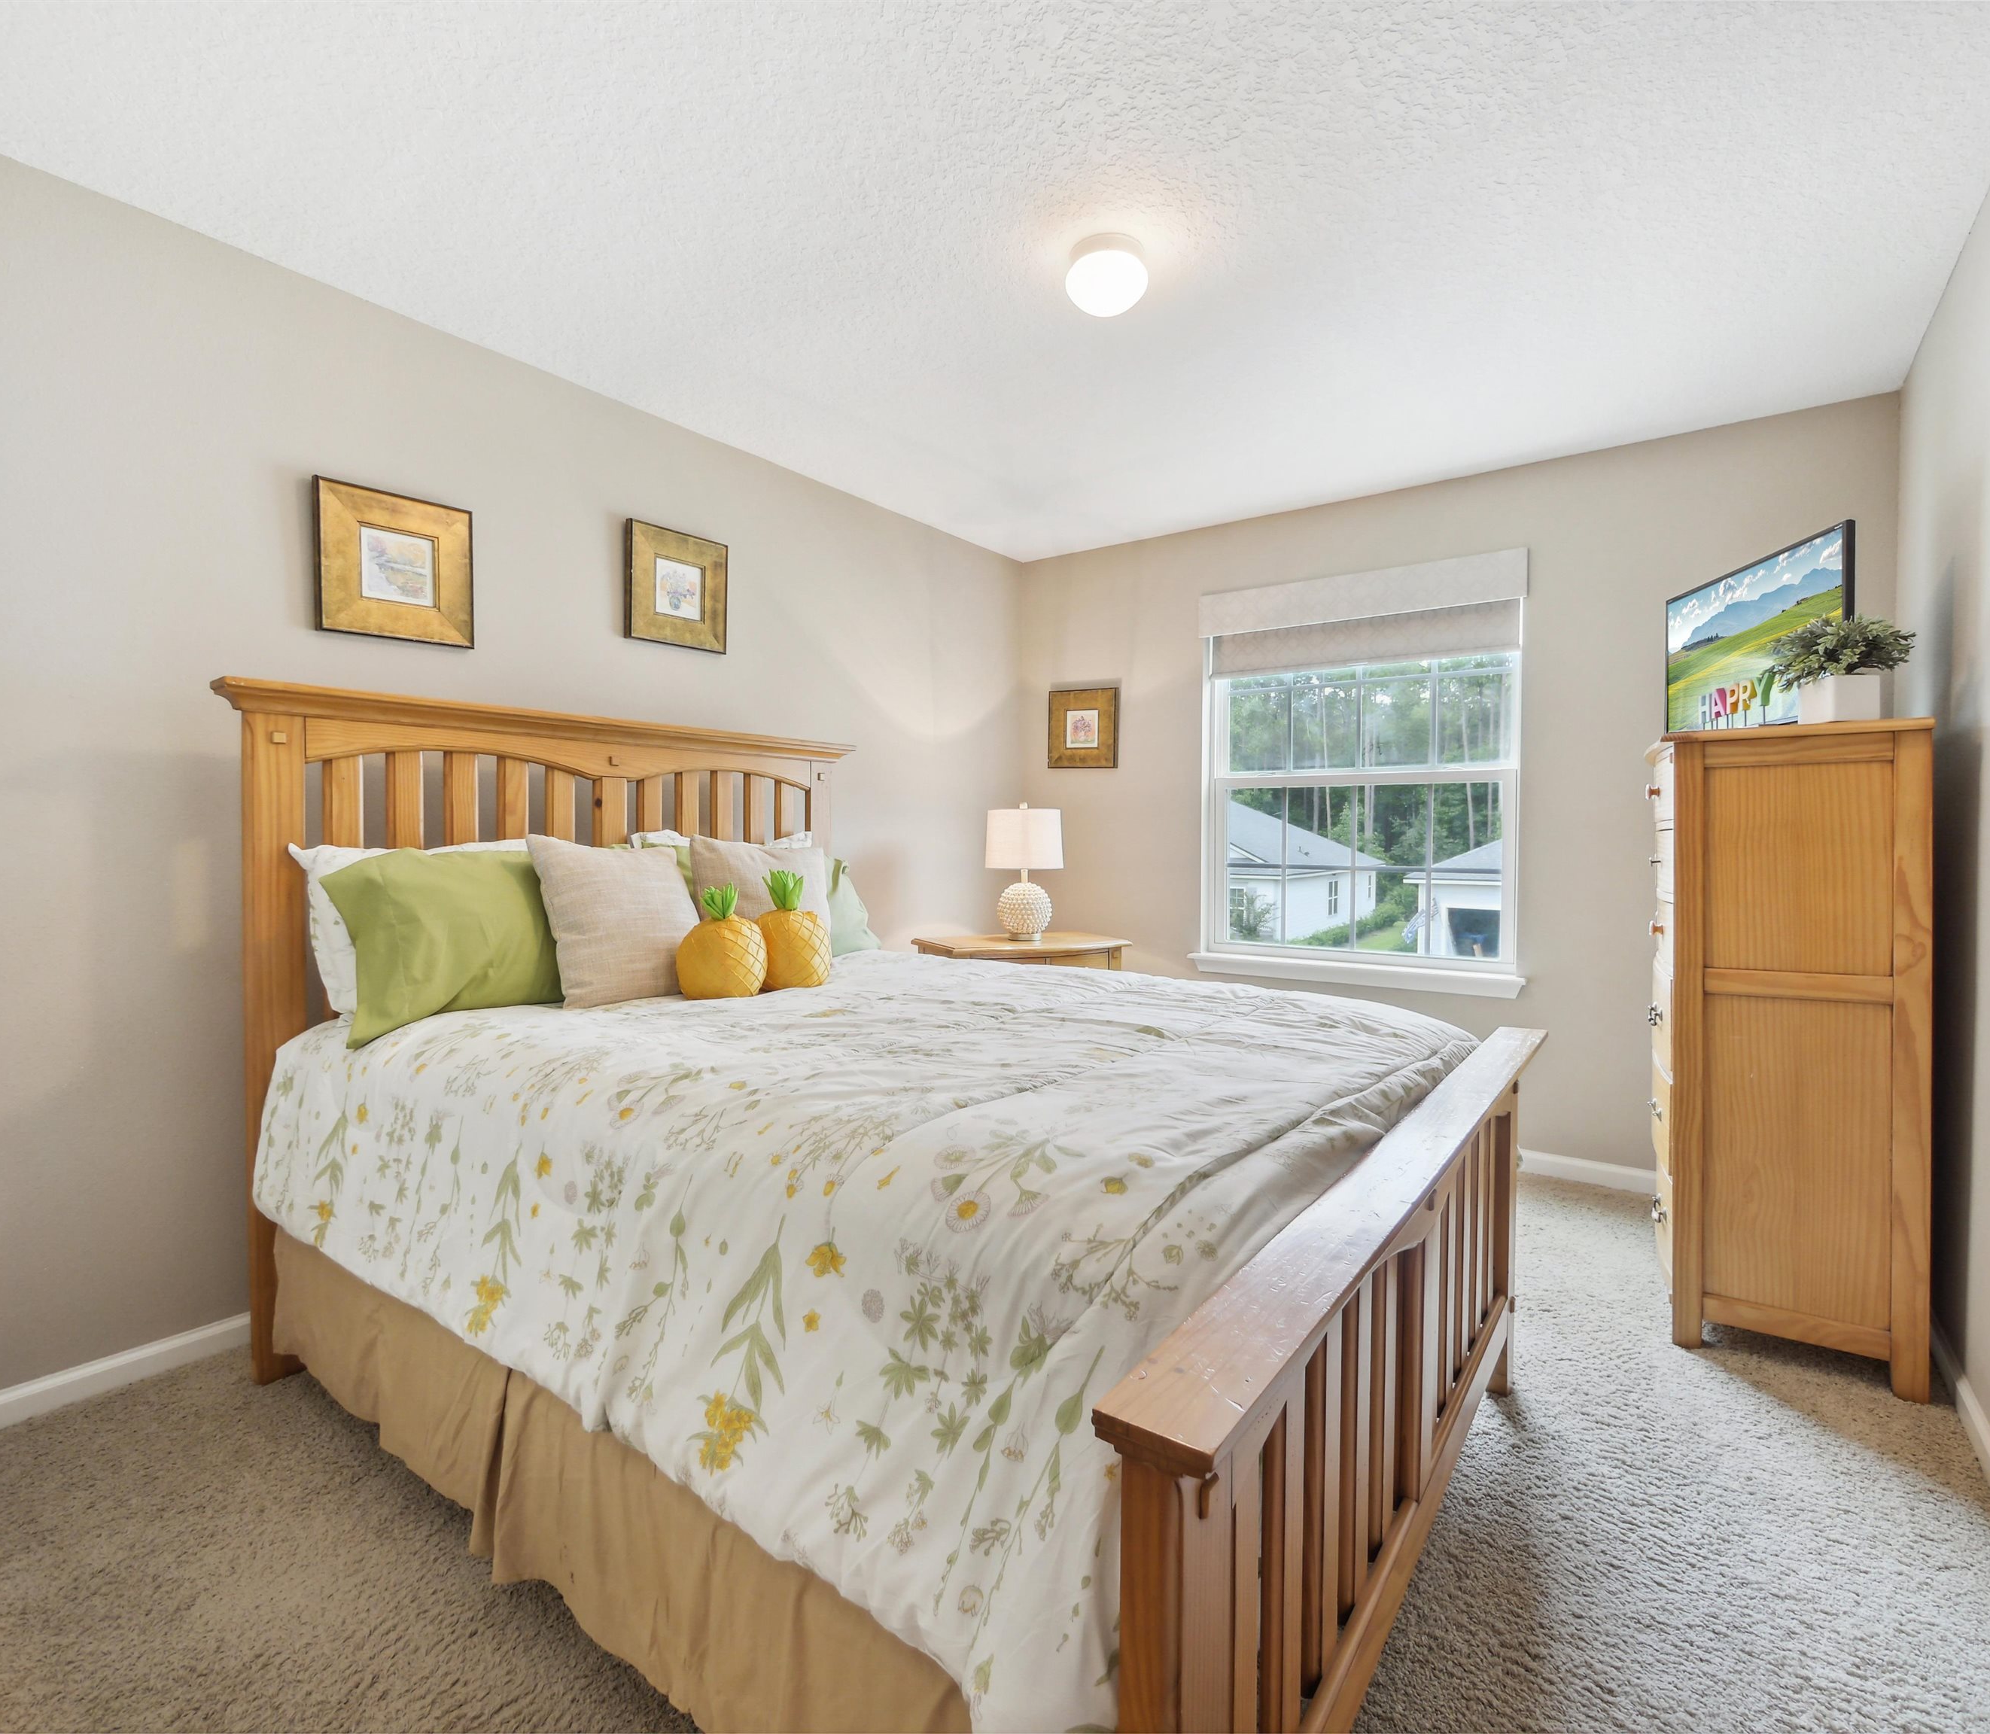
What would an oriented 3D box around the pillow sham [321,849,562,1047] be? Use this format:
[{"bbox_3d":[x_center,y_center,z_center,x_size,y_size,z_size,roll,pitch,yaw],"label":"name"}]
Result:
[{"bbox_3d":[-1.141,0.163,2.206,0.170,0.430,0.690,-22,-12,35],"label":"pillow sham"}]

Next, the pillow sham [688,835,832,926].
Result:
[{"bbox_3d":[-0.667,0.126,2.788,0.150,0.430,0.470,-19,-10,36],"label":"pillow sham"}]

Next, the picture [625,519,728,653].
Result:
[{"bbox_3d":[-0.999,-0.878,2.971,0.033,0.358,0.350,1,2,37],"label":"picture"}]

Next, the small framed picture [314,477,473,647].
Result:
[{"bbox_3d":[-1.472,-0.736,2.313,0.032,0.352,0.345,1,2,37],"label":"small framed picture"}]

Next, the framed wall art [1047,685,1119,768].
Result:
[{"bbox_3d":[0.402,-0.624,4.233,0.360,0.352,0.030,1,2,37],"label":"framed wall art"}]

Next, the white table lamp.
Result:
[{"bbox_3d":[0.113,0.014,3.660,0.303,0.532,0.303,0,2,0],"label":"white table lamp"}]

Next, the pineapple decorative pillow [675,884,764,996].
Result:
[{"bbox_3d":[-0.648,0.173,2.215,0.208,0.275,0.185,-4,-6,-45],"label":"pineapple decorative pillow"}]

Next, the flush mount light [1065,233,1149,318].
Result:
[{"bbox_3d":[0.252,-1.306,2.091,0.183,0.115,0.183,0,1,0],"label":"flush mount light"}]

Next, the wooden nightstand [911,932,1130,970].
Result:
[{"bbox_3d":[0.106,0.679,3.817,0.760,0.750,0.450,0,1,-24],"label":"wooden nightstand"}]

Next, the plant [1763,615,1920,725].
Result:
[{"bbox_3d":[1.862,-0.430,2.060,0.260,0.245,0.250,0,2,6],"label":"plant"}]

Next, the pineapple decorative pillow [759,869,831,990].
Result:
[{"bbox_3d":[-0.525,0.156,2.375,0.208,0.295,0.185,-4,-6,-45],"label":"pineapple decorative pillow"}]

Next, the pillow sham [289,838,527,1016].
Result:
[{"bbox_3d":[-1.224,0.137,2.269,0.170,0.430,0.700,-16,-9,36],"label":"pillow sham"}]

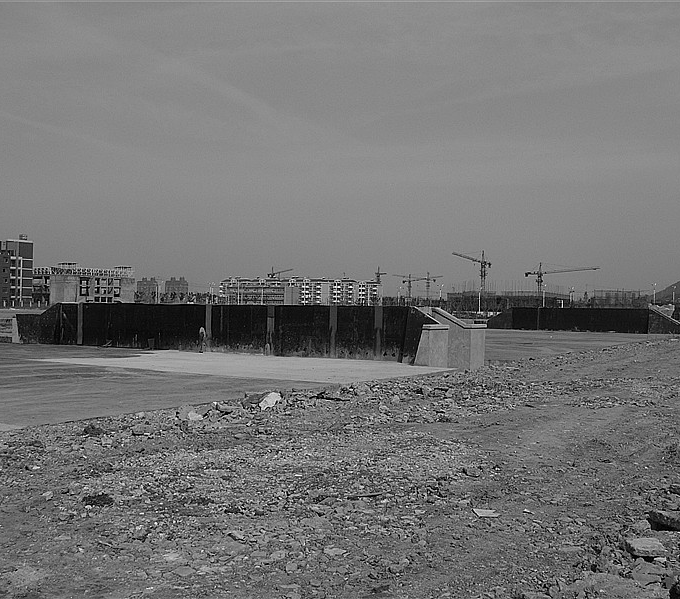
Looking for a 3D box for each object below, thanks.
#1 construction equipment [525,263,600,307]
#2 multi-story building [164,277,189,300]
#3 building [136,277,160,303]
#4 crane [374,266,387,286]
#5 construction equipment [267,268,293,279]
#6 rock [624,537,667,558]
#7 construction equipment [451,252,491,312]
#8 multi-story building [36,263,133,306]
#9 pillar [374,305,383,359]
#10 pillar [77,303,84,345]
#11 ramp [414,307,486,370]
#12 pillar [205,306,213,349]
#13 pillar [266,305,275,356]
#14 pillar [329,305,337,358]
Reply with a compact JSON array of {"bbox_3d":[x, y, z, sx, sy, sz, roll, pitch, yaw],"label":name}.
[{"bbox_3d":[114.500,-6.300,429.000,3.000,26.500,46.000,1,0,-40],"label":"construction equipment"},{"bbox_3d":[-168.044,-7.303,856.577,23.500,30.900,14.000,1,0,-11],"label":"multi-story building"},{"bbox_3d":[-197.711,-7.336,856.574,23.000,30.400,14.000,1,0,-13],"label":"building"},{"bbox_3d":[28.000,-9.200,570.000,4.500,28.000,34.000,1,0,10],"label":"crane"},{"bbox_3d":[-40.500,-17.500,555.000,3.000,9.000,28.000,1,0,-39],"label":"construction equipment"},{"bbox_3d":[2.130,1.720,5.800,0.250,0.090,0.270,1,0,0],"label":"rock"},{"bbox_3d":[53.877,-7.433,334.964,3.500,26.800,59.000,0,-1,24],"label":"construction equipment"},{"bbox_3d":[-94.000,-4.900,306.000,31.000,17.000,18.000,1,0,-37],"label":"multi-story building"},{"bbox_3d":[1.891,1.688,41.484,0.370,2.650,0.300,0,-1,33],"label":"pillar"},{"bbox_3d":[-18.700,1.740,60.000,0.400,3.030,0.270,0,0,35],"label":"pillar"},{"bbox_3d":[4.914,1.683,37.315,3.440,2.650,1.960,0,-1,33],"label":"ramp"},{"bbox_3d":[-7.551,1.646,47.476,0.370,2.650,0.300,0,-1,33],"label":"pillar"},{"bbox_3d":[-3.809,1.662,45.048,0.370,2.650,0.300,0,-1,33],"label":"pillar"},{"bbox_3d":[-0.411,1.677,42.940,0.370,2.650,0.300,0,-1,33],"label":"pillar"}]

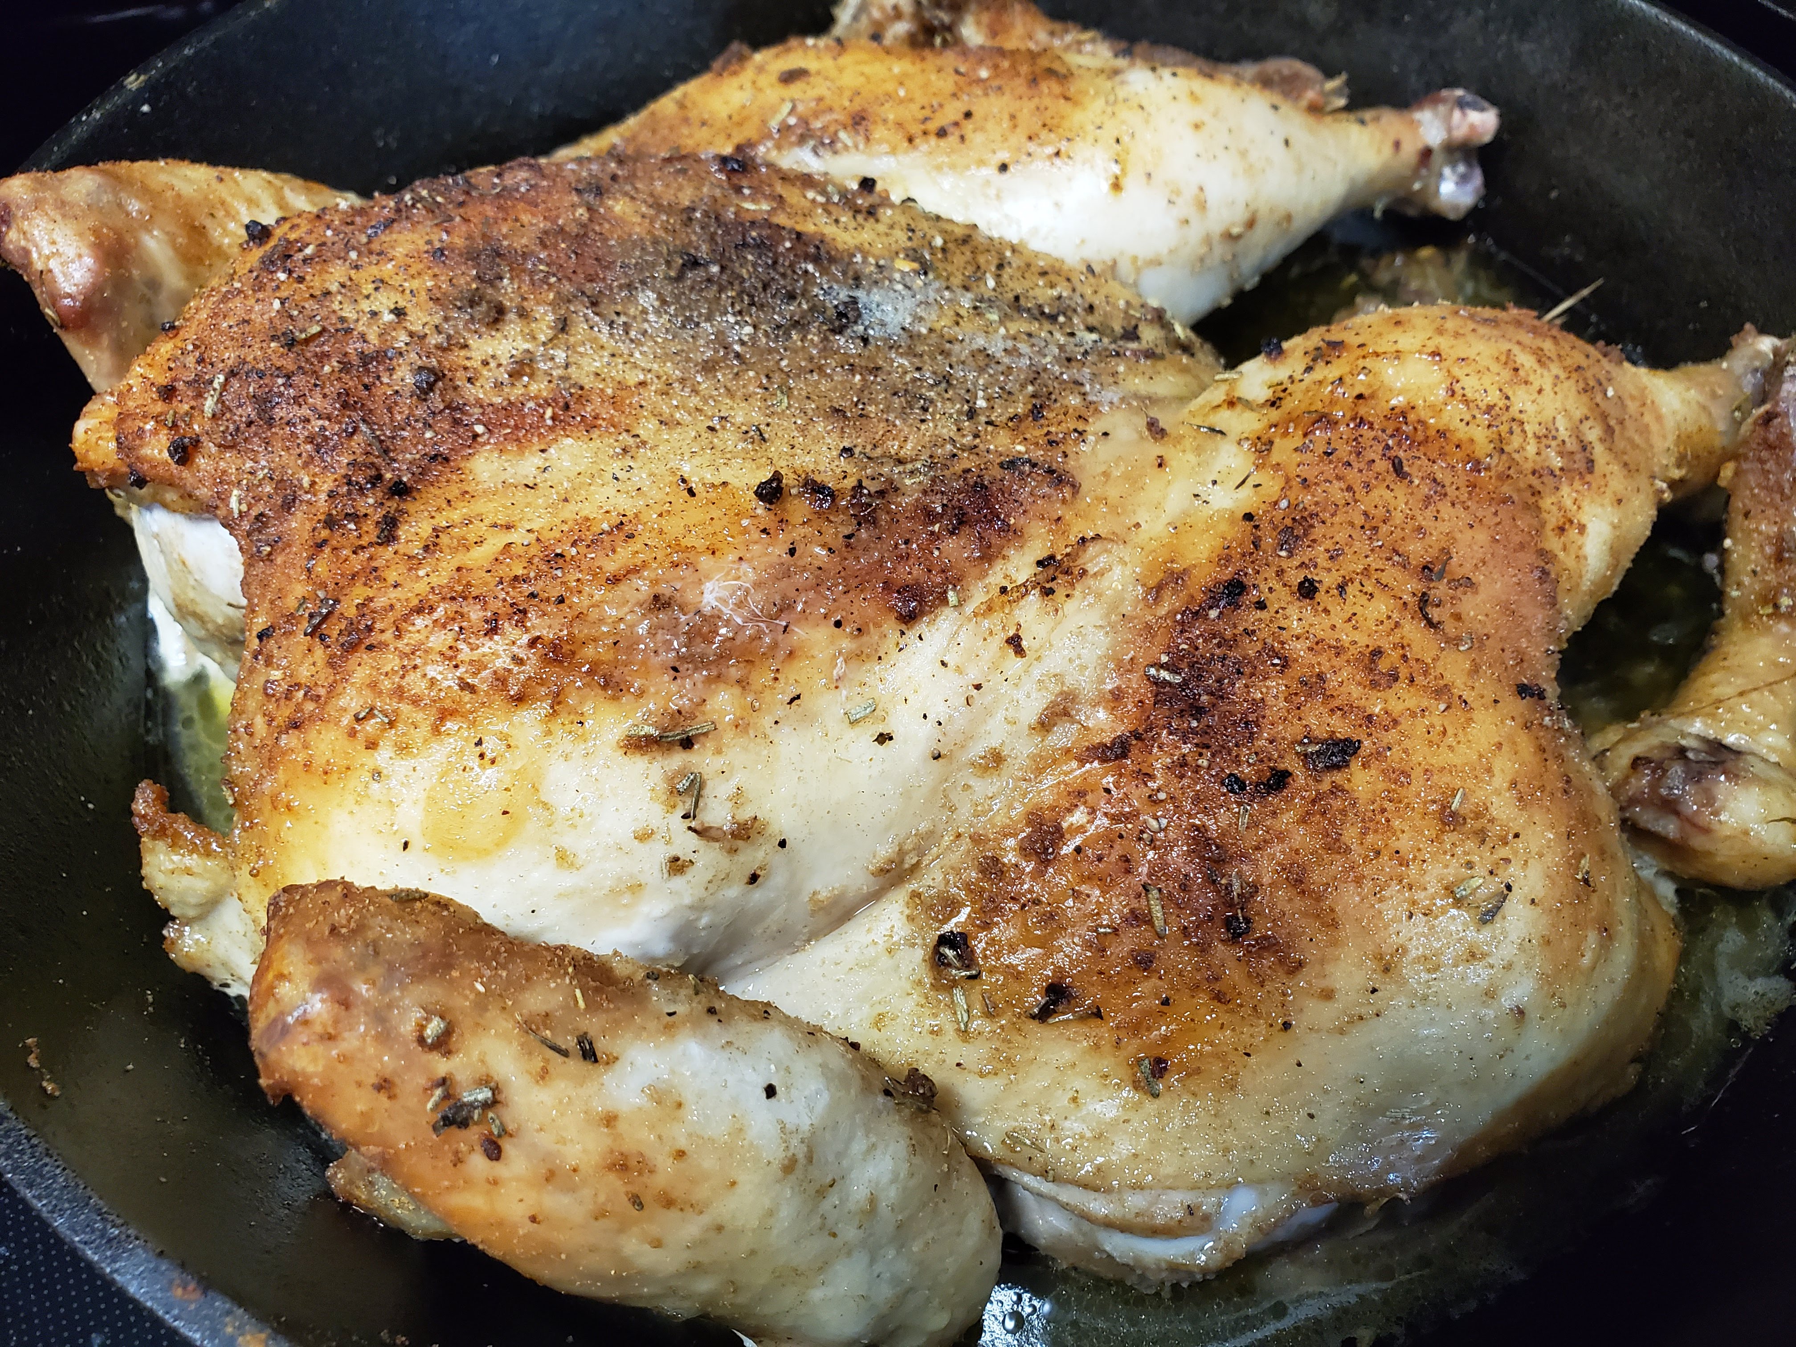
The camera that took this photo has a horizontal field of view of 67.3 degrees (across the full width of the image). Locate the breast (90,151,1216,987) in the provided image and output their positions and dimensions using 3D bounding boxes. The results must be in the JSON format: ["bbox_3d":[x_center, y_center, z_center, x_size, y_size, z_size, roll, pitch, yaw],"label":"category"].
[{"bbox_3d":[-0.036,-0.025,0.204,0.161,0.066,0.130,-5,55,-6],"label":"breast"}]

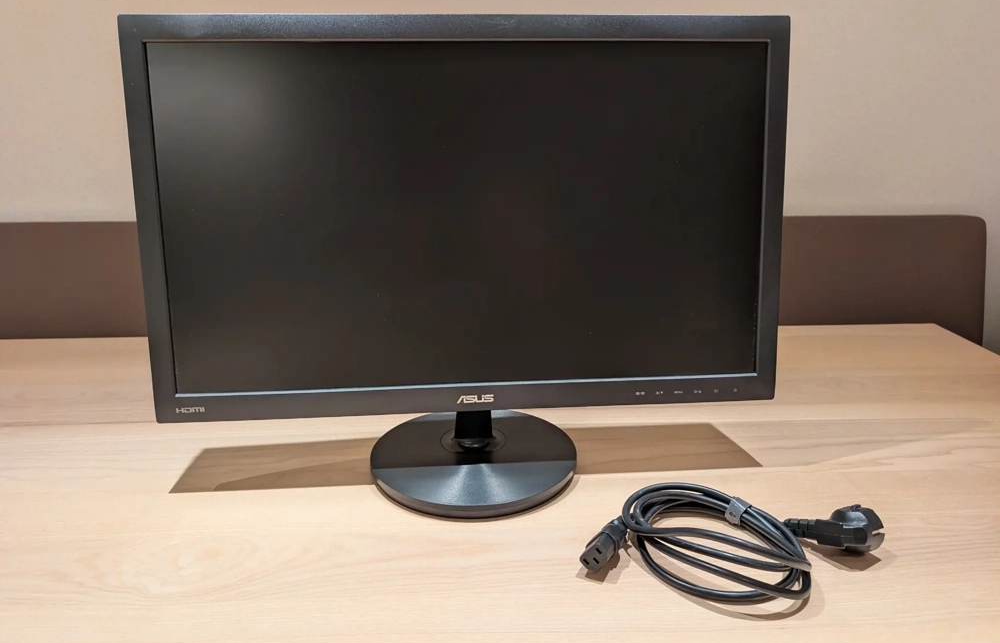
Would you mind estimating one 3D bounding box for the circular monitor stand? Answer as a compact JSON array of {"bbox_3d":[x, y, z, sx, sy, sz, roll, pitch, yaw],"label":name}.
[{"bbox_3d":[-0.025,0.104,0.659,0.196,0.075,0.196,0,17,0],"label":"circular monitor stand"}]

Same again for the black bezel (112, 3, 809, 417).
[{"bbox_3d":[-0.027,-0.090,0.624,0.560,0.340,0.040,-2,9,-4],"label":"black bezel"}]

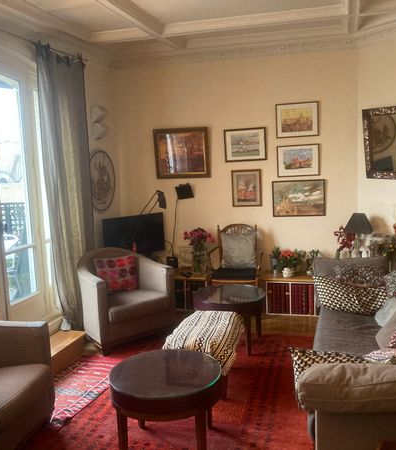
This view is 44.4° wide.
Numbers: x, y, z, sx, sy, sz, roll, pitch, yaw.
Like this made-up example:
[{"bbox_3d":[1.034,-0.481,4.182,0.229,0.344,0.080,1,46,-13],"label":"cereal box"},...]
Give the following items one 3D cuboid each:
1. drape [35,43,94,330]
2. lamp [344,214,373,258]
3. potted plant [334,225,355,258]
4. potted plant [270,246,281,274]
[{"bbox_3d":[-1.060,-0.249,4.159,0.150,2.420,0.700,0,8,16],"label":"drape"},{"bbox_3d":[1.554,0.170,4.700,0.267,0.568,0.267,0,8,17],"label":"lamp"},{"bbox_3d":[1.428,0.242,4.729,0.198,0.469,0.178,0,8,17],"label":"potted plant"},{"bbox_3d":[0.794,0.377,4.951,0.115,0.280,0.115,0,8,14],"label":"potted plant"}]

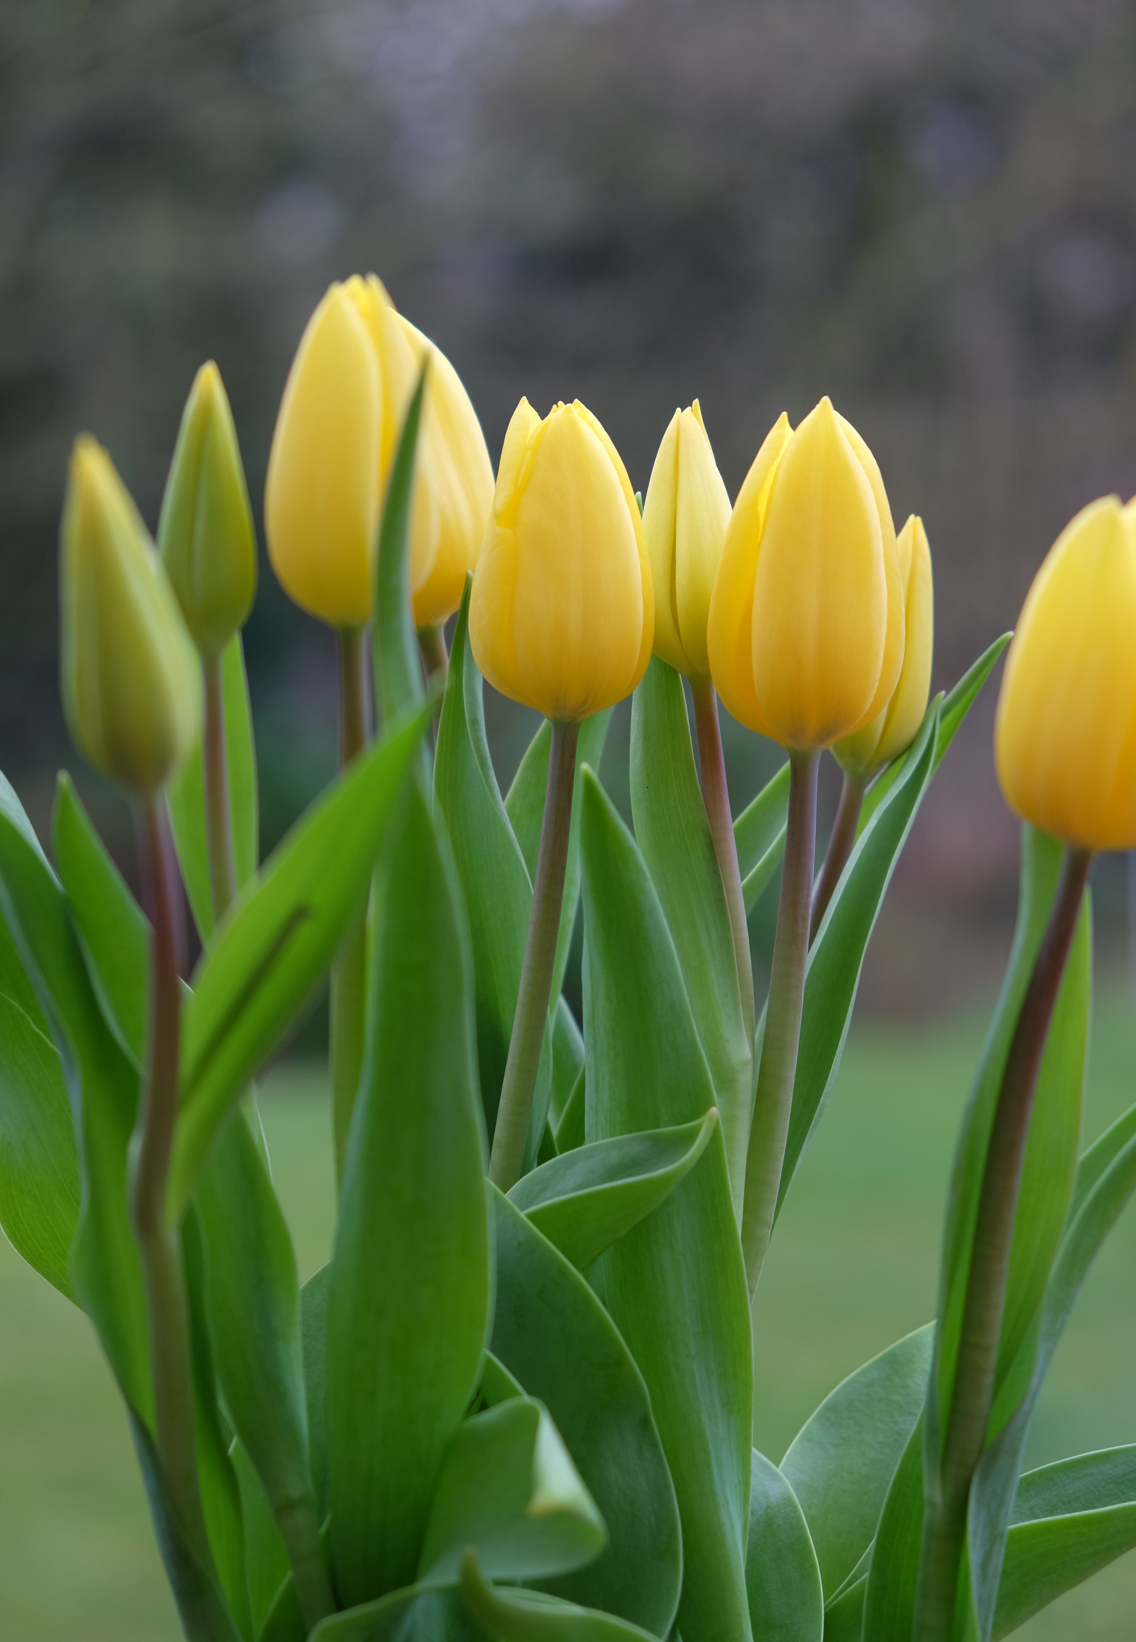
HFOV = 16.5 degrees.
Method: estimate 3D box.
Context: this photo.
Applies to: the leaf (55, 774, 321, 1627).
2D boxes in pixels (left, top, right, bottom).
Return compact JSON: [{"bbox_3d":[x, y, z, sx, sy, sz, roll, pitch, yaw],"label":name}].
[{"bbox_3d":[-0.062,0.062,0.645,0.020,0.145,0.025,-17,1,0],"label":"leaf"}]

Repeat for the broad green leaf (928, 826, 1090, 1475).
[{"bbox_3d":[0.075,0.055,0.660,0.022,0.110,0.022,8,1,0],"label":"broad green leaf"}]

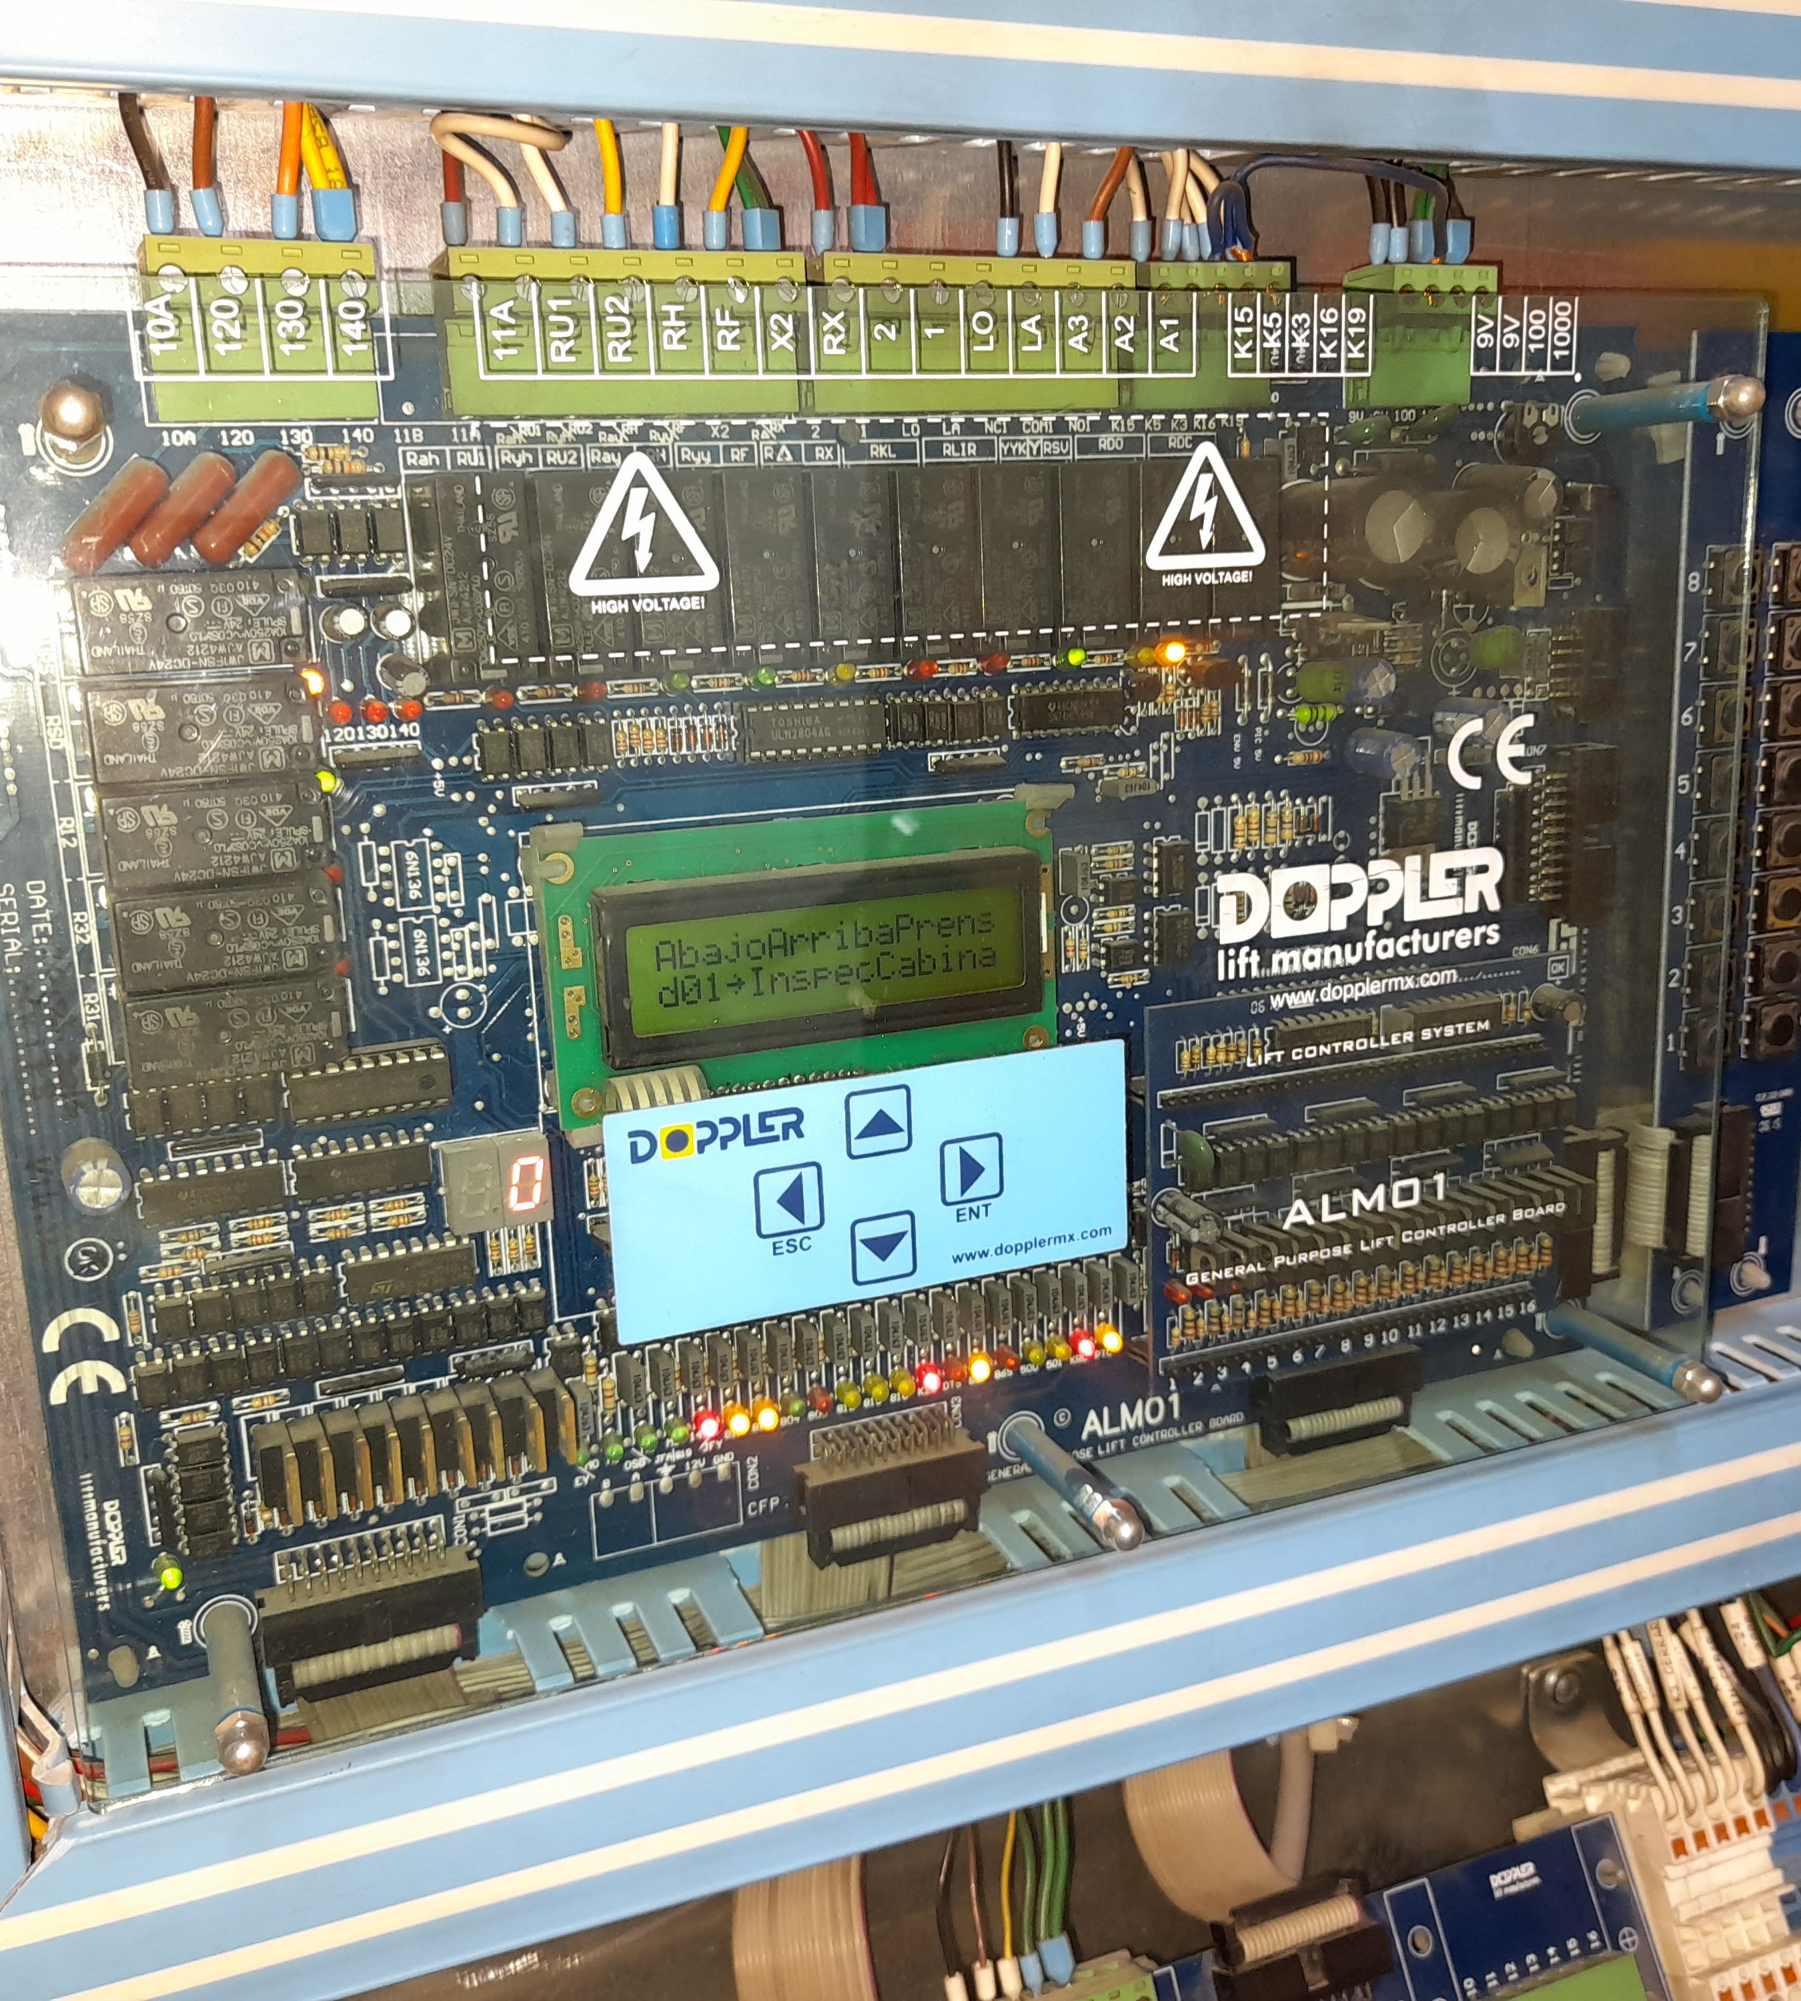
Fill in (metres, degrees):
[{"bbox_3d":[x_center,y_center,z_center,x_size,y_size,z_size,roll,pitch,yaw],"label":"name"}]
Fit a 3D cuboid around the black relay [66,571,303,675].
[{"bbox_3d":[-0.098,-0.052,0.266,0.029,0.013,0.020,-7,13,-21],"label":"black relay"}]

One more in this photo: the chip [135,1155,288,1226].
[{"bbox_3d":[-0.103,0.029,0.288,0.020,0.008,0.004,-7,13,-21],"label":"chip"}]

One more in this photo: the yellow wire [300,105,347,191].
[{"bbox_3d":[-0.078,-0.115,0.260,0.005,0.011,0.003,-15,16,-20],"label":"yellow wire"}]

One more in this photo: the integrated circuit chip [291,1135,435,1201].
[{"bbox_3d":[-0.082,0.026,0.296,0.020,0.008,0.004,-7,13,-21],"label":"integrated circuit chip"}]

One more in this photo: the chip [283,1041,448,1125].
[{"bbox_3d":[-0.081,0.013,0.294,0.023,0.008,0.004,-7,13,-21],"label":"chip"}]

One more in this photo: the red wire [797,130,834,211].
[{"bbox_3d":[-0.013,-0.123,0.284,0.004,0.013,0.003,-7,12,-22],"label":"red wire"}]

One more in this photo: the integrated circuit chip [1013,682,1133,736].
[{"bbox_3d":[0.028,-0.049,0.323,0.020,0.008,0.005,-7,12,-22],"label":"integrated circuit chip"}]

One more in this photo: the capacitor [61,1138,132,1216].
[{"bbox_3d":[-0.116,0.026,0.278,0.008,0.008,0.012,-9,13,-27],"label":"capacitor"}]

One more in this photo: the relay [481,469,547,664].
[{"bbox_3d":[-0.061,-0.061,0.279,0.013,0.029,0.020,-7,13,-21],"label":"relay"}]

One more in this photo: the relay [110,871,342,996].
[{"bbox_3d":[-0.096,-0.010,0.275,0.029,0.013,0.020,-7,13,-21],"label":"relay"}]

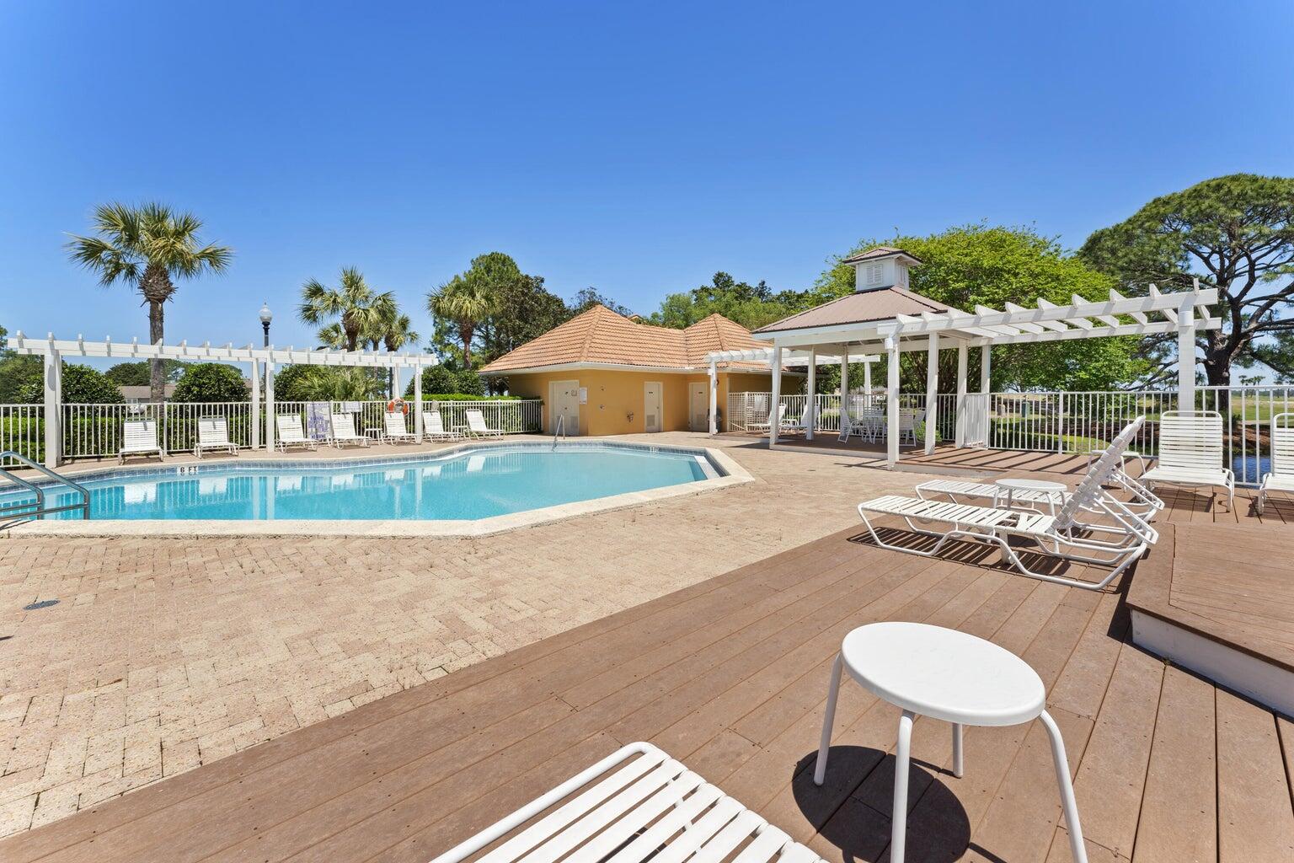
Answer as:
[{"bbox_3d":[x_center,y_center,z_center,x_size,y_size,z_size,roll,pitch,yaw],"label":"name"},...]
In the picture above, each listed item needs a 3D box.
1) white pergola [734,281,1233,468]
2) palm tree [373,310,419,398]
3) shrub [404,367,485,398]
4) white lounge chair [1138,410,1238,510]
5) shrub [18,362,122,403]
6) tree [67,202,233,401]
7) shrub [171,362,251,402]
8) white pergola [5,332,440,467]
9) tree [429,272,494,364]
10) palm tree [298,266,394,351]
[{"bbox_3d":[5.860,-0.810,9.720,4.200,2.750,7.000,-2,4,-41],"label":"white pergola"},{"bbox_3d":[-15.481,-4.145,31.000,3.000,6.800,3.000,-2,5,-25],"label":"palm tree"},{"bbox_3d":[-8.620,-1.355,21.500,3.300,2.600,2.700,-2,4,-20],"label":"shrub"},{"bbox_3d":[6.043,0.273,5.649,1.620,0.980,0.670,-4,6,-42],"label":"white lounge chair"},{"bbox_3d":[-14.340,-0.600,12.500,1.850,2.200,1.800,-2,4,-41],"label":"shrub"},{"bbox_3d":[-14.950,-3.300,15.200,3.600,7.300,3.500,-2,4,-41],"label":"tree"},{"bbox_3d":[-12.310,-0.780,14.200,1.800,2.250,1.750,-2,4,-41],"label":"shrub"},{"bbox_3d":[-9.430,-0.800,12.420,7.800,2.600,1.750,-3,4,-42],"label":"white pergola"},{"bbox_3d":[-9.169,-4.079,25.000,3.400,7.530,3.400,-2,4,-20],"label":"tree"},{"bbox_3d":[-11.580,-3.210,19.500,3.250,6.400,3.200,-2,4,-41],"label":"palm tree"}]

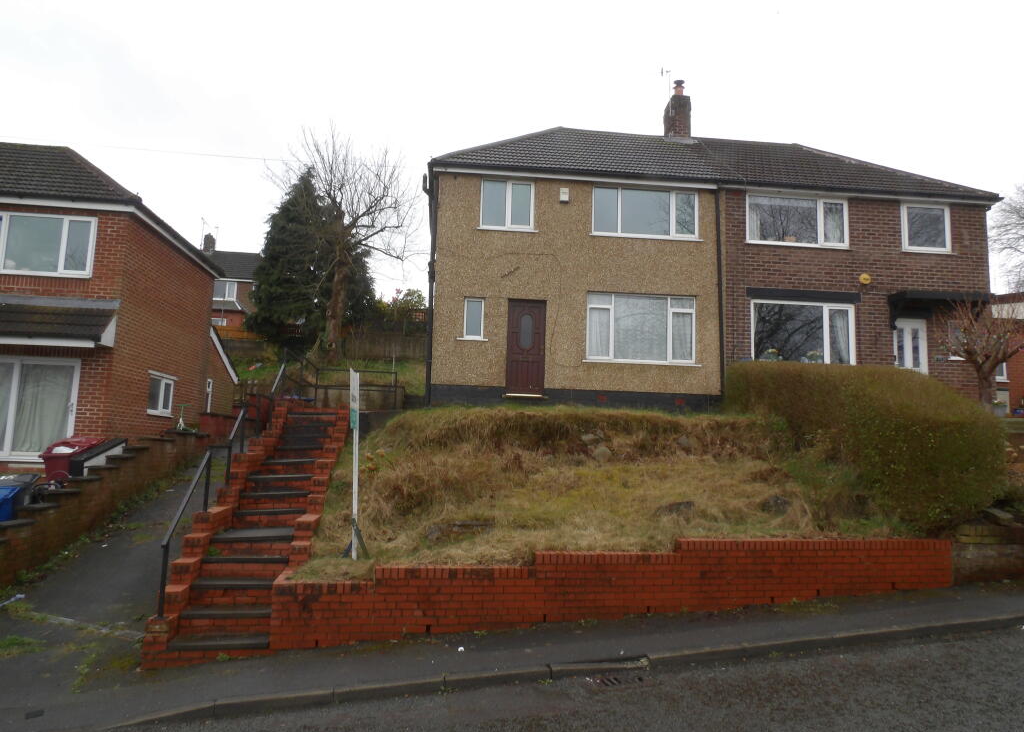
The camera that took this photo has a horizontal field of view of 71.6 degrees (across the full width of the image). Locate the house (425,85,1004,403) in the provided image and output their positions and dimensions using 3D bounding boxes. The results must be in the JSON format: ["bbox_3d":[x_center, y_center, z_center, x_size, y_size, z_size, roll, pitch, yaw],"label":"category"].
[{"bbox_3d":[4.150,-2.983,17.873,12.350,8.900,6.600,2,-8,-5],"label":"house"}]

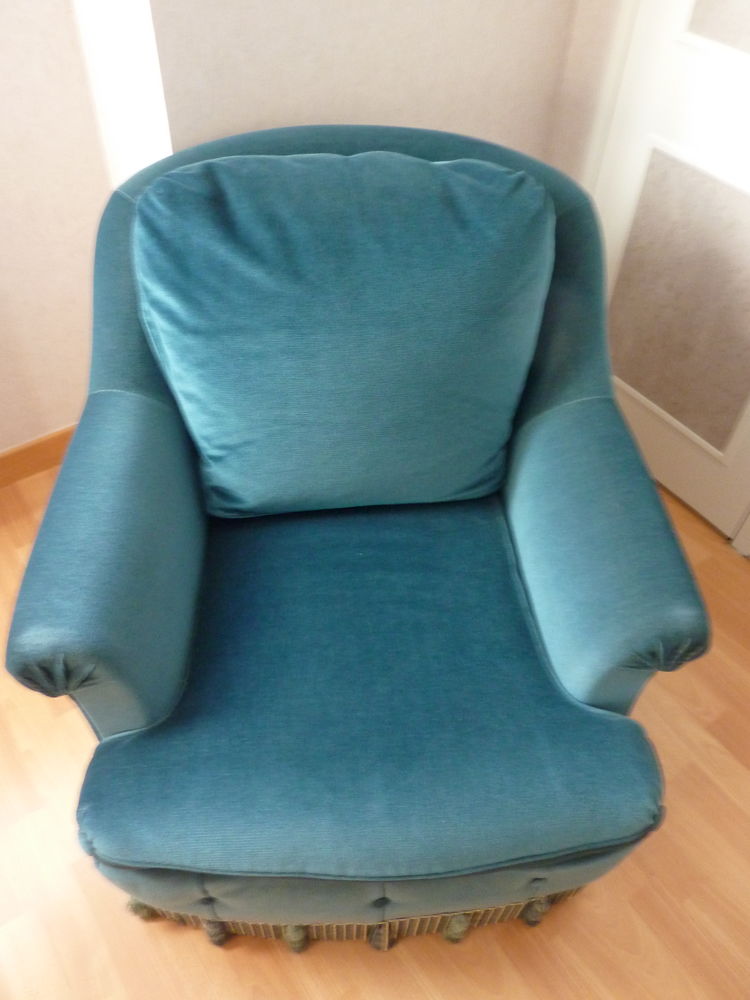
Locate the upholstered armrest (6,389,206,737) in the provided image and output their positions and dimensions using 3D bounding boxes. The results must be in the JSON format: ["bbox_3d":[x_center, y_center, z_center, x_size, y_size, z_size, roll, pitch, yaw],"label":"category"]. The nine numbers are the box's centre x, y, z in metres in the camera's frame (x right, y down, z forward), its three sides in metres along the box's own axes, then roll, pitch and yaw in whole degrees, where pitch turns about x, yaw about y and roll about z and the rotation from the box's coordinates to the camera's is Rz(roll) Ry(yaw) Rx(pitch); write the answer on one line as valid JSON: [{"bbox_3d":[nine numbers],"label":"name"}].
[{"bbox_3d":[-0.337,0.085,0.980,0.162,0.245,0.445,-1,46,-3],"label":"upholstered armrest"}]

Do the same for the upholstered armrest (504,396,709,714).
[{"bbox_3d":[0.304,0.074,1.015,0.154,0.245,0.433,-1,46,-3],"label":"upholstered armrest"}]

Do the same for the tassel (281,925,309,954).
[{"bbox_3d":[-0.117,0.638,1.050,0.034,0.052,0.034,-1,46,-3],"label":"tassel"}]

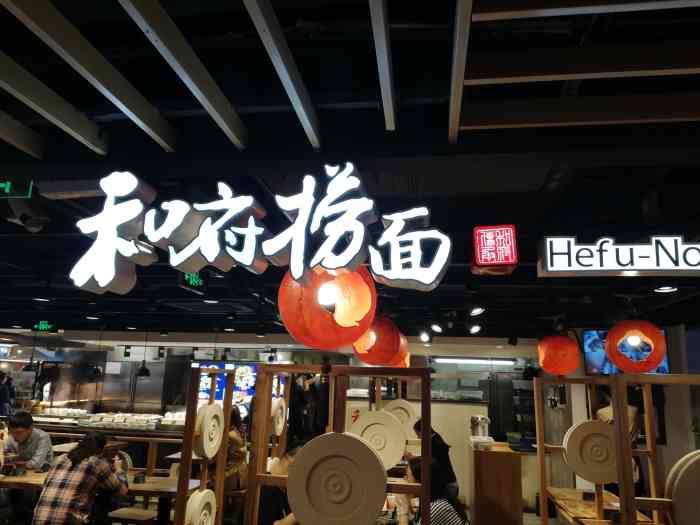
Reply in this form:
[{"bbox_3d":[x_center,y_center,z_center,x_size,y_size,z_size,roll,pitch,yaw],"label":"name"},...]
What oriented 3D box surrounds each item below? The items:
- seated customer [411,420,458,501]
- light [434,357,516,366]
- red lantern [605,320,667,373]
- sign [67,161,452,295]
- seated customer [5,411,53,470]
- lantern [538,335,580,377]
[{"bbox_3d":[0.649,2.048,4.820,0.750,1.240,0.500,0,-13,8],"label":"seated customer"},{"bbox_3d":[1.852,1.474,7.791,1.190,0.070,0.080,0,-13,8],"label":"light"},{"bbox_3d":[2.602,0.765,4.792,0.495,0.495,0.495,0,-13,8],"label":"red lantern"},{"bbox_3d":[-0.423,-0.152,2.476,1.760,0.579,0.155,0,-13,8],"label":"sign"},{"bbox_3d":[-2.871,1.877,4.421,0.520,1.220,0.750,0,-13,8],"label":"seated customer"},{"bbox_3d":[2.598,1.166,6.520,0.495,0.495,0.495,0,-13,8],"label":"lantern"}]

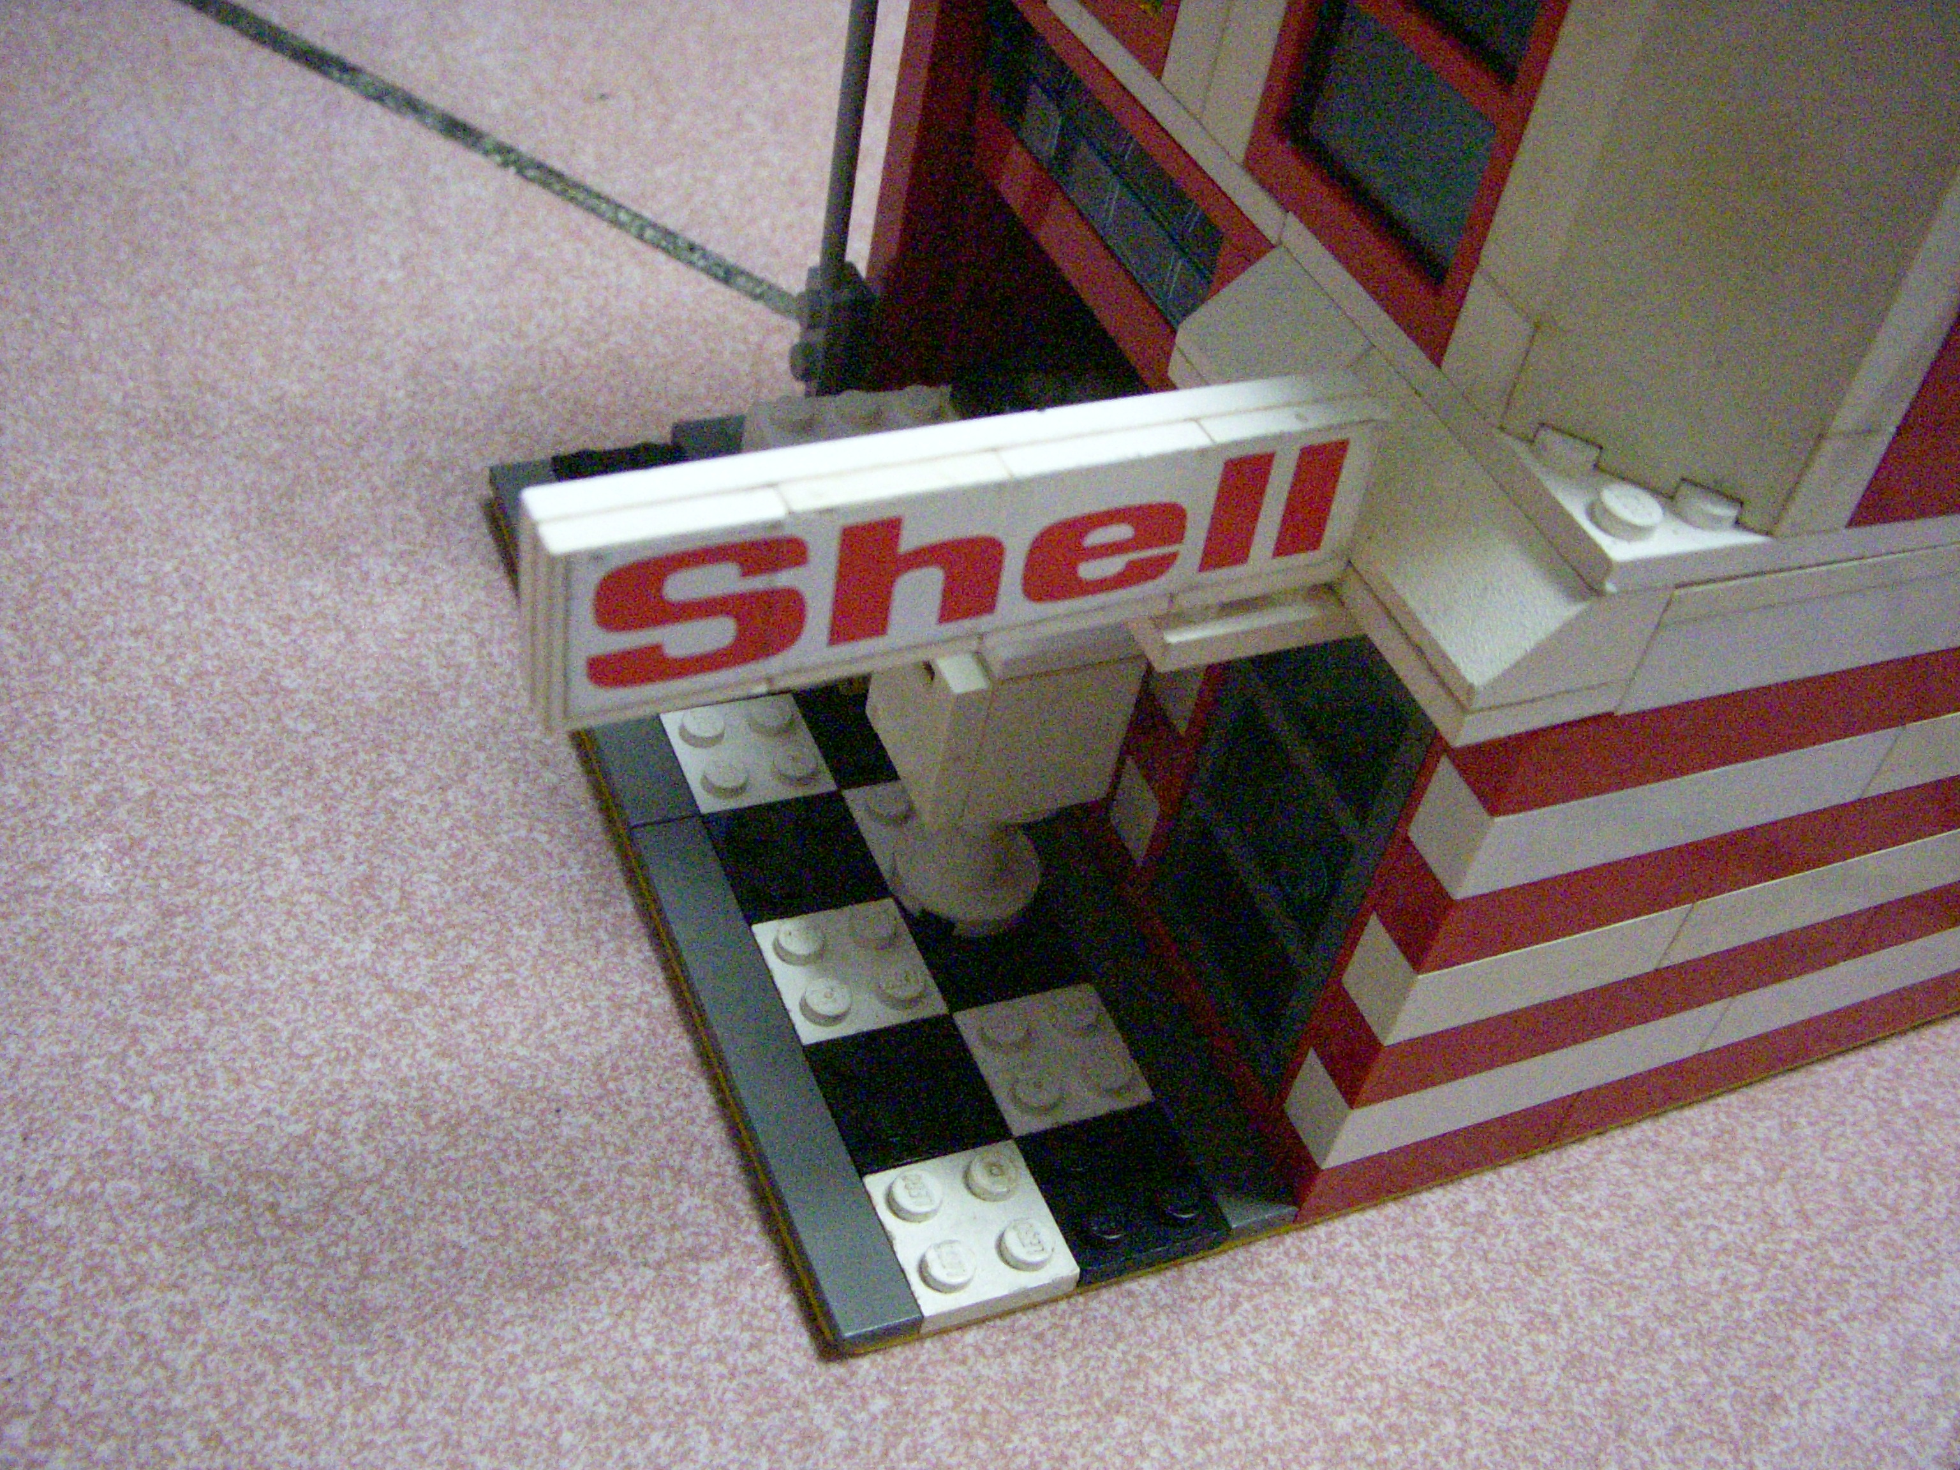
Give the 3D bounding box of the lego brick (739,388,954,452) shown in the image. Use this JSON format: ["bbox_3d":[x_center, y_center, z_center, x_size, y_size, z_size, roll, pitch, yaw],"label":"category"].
[{"bbox_3d":[-0.013,-0.032,0.249,0.024,0.011,0.014,-9,47,-24],"label":"lego brick"}]

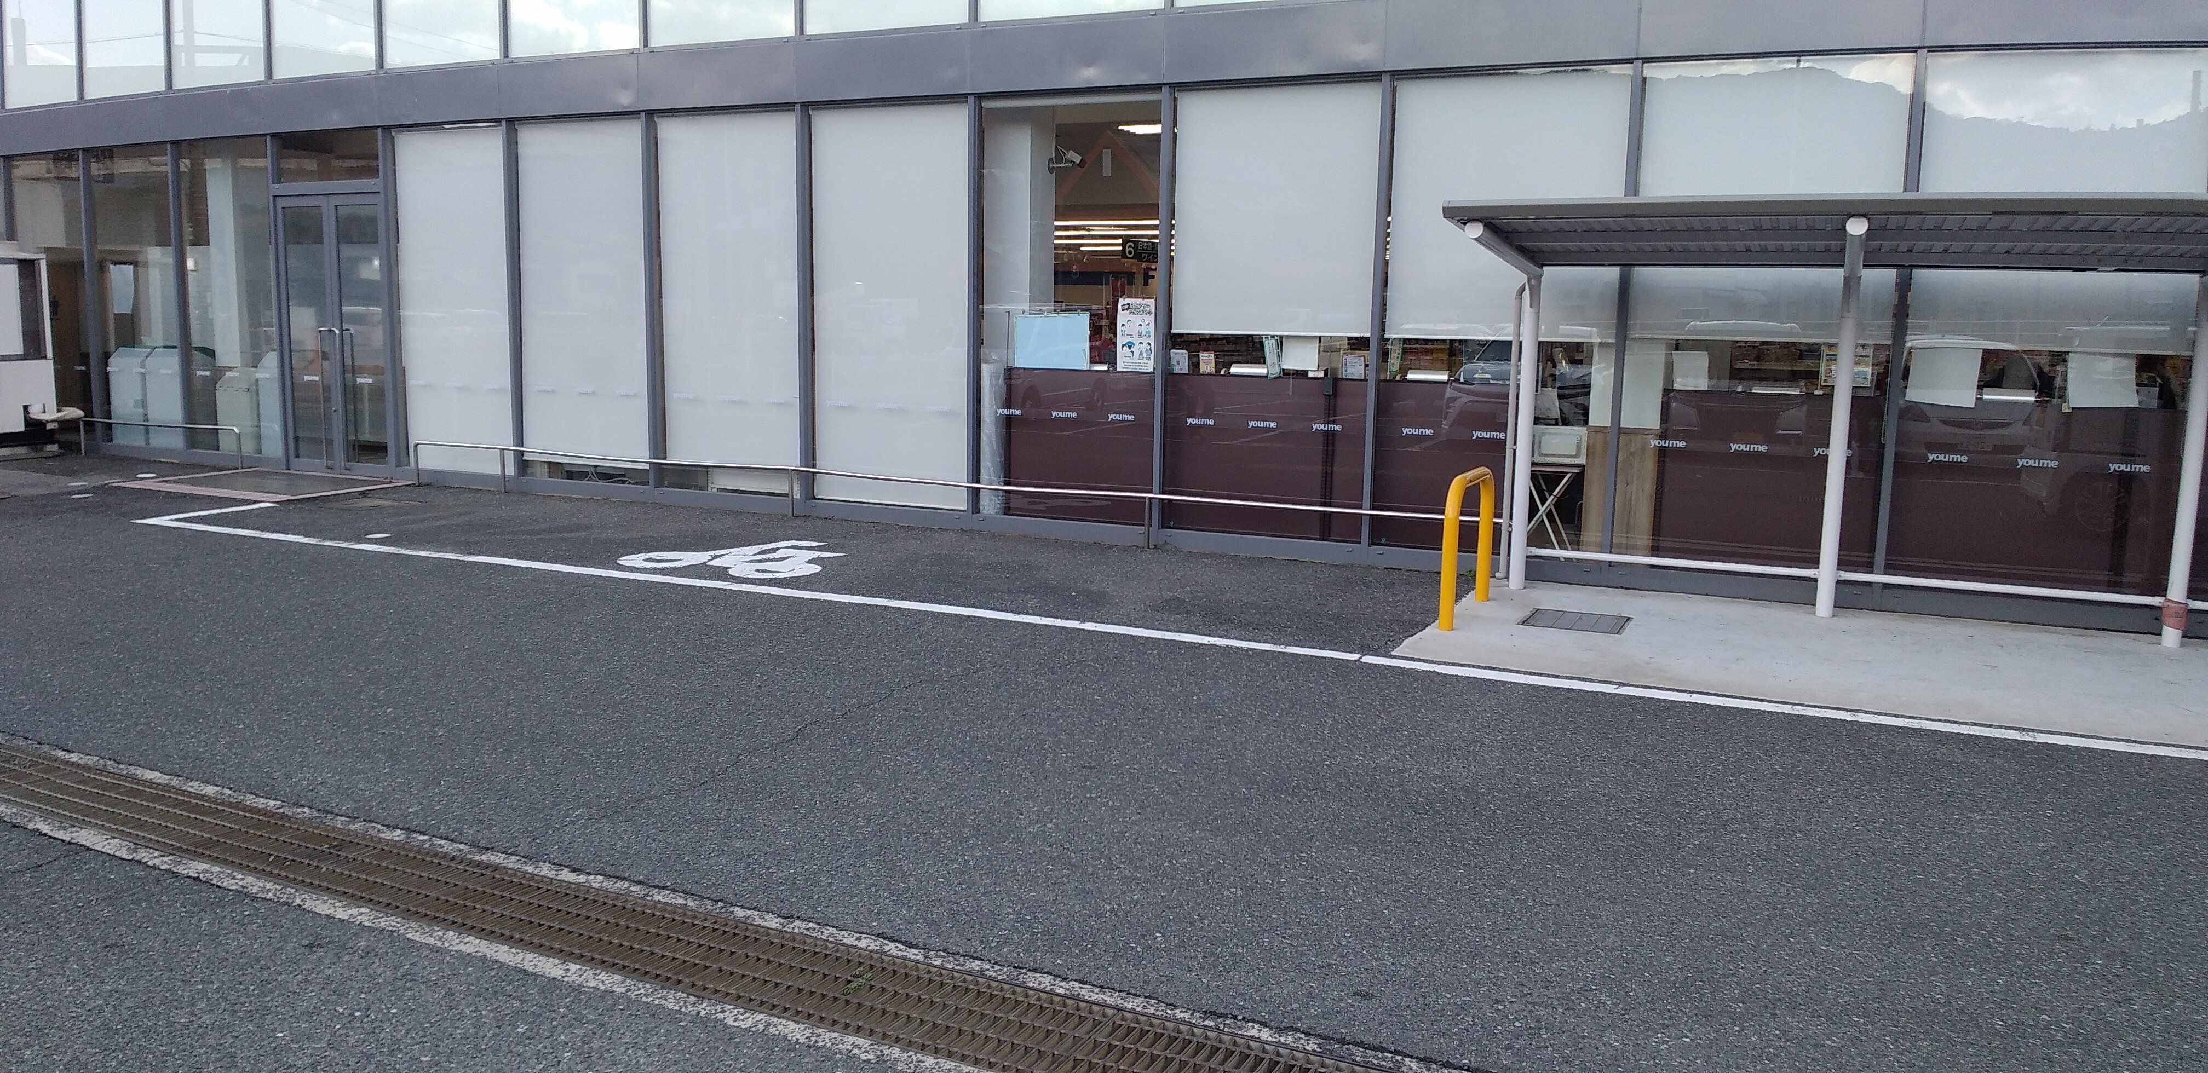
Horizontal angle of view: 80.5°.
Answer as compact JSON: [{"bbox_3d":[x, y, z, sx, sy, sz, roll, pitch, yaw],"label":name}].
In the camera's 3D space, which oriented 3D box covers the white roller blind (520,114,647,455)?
[{"bbox_3d":[-4.285,-1.983,10.772,1.367,2.803,0.070,5,9,22],"label":"white roller blind"}]

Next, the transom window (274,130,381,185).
[{"bbox_3d":[-7.636,-3.725,12.836,1.472,0.464,0.100,5,8,22],"label":"transom window"}]

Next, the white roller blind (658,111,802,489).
[{"bbox_3d":[-2.923,-1.883,10.225,1.358,2.788,0.070,5,9,22],"label":"white roller blind"}]

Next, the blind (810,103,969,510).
[{"bbox_3d":[-1.673,-1.784,10.106,1.383,3.055,0.060,5,9,22],"label":"blind"}]

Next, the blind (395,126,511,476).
[{"bbox_3d":[-6.213,-2.227,12.524,1.456,3.208,0.080,5,8,22],"label":"blind"}]

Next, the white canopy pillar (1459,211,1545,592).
[{"bbox_3d":[2.336,-0.672,7.733,0.120,2.203,1.688,6,9,30],"label":"white canopy pillar"}]

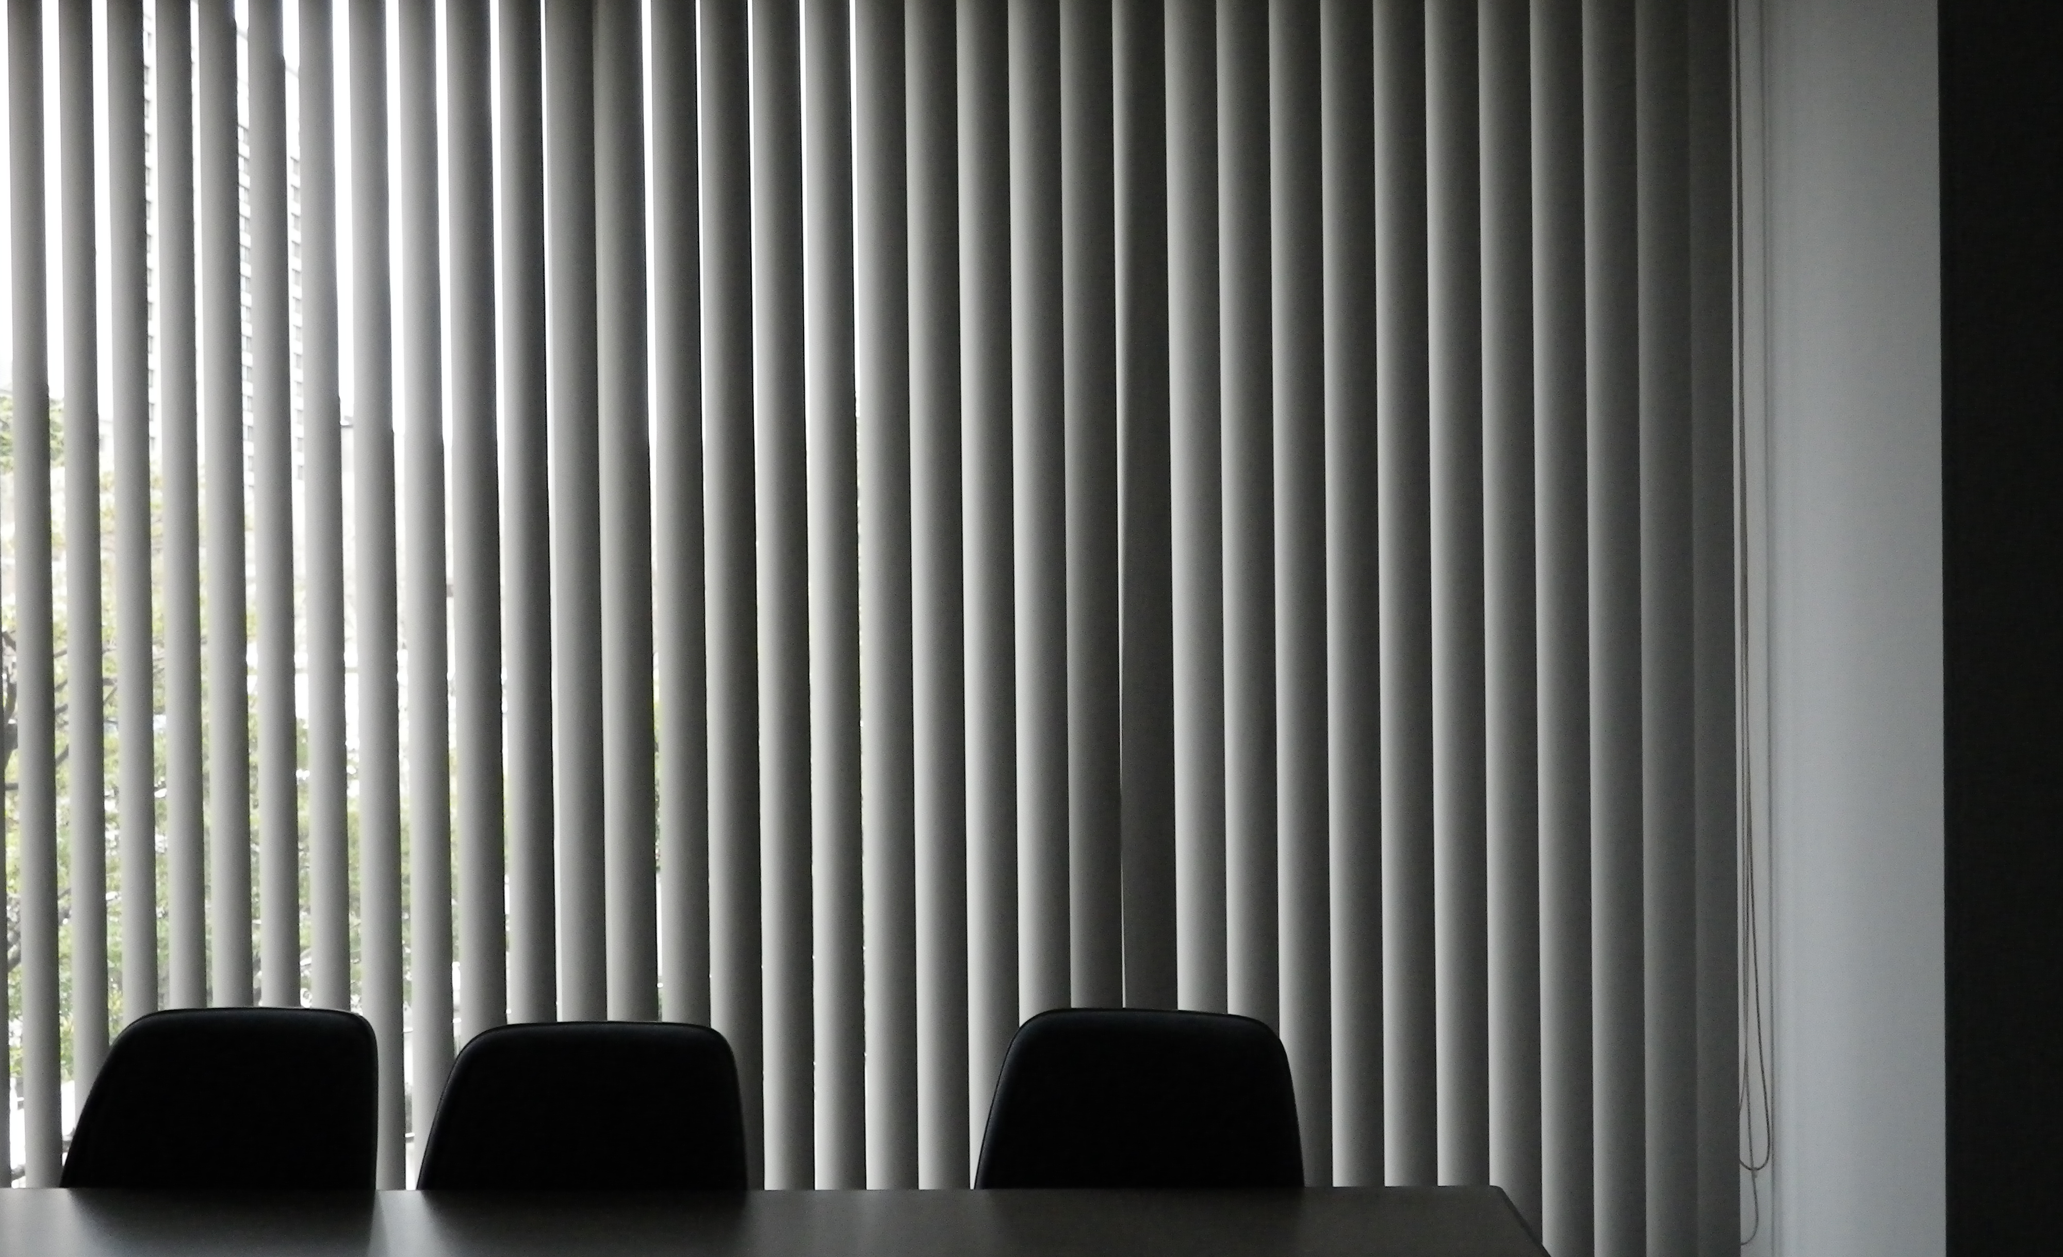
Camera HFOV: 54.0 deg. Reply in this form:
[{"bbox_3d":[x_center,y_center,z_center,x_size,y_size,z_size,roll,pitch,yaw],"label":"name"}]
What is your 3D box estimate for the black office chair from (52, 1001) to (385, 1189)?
[{"bbox_3d":[-1.095,0.966,2.538,0.500,0.885,0.560,-1,1,5],"label":"black office chair"}]

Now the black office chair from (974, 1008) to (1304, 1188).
[{"bbox_3d":[0.094,0.952,2.444,0.500,0.885,0.560,-1,1,16],"label":"black office chair"}]

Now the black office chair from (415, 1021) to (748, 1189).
[{"bbox_3d":[-0.580,0.961,2.408,0.500,0.885,0.560,-1,1,2],"label":"black office chair"}]

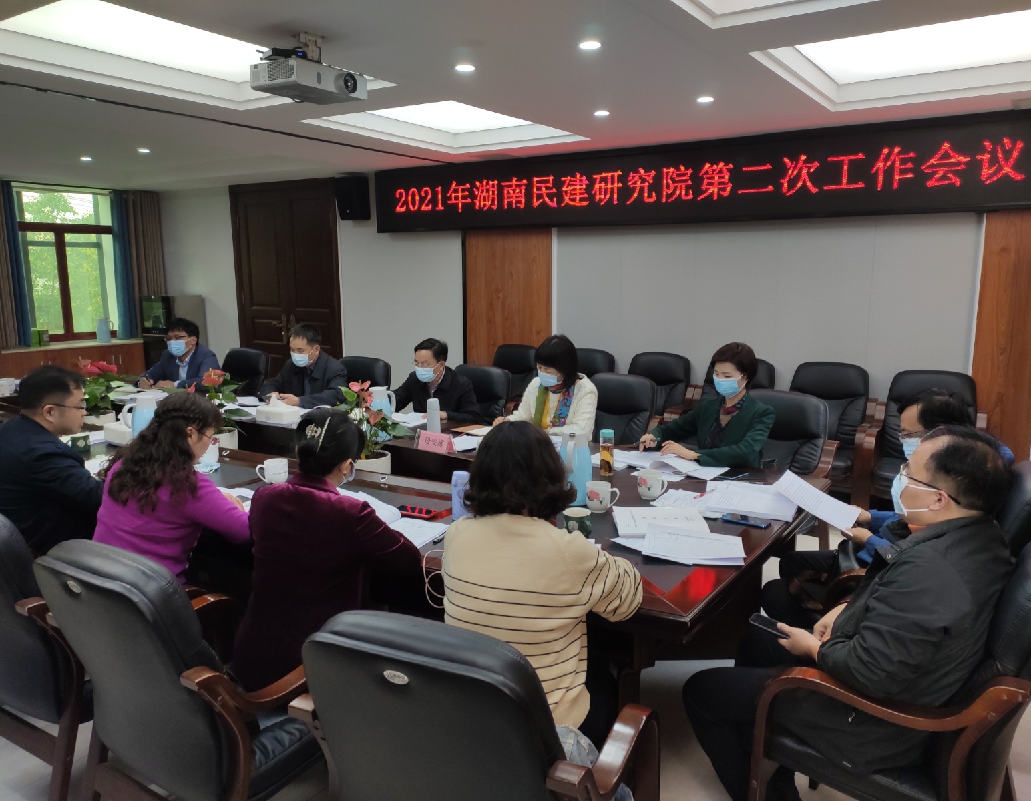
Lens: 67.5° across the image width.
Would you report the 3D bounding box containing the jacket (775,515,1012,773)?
[{"bbox_3d":[0.984,0.557,1.955,0.475,0.604,0.535,7,12,34],"label":"jacket"}]

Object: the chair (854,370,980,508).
[{"bbox_3d":[2.432,0.337,4.615,0.600,0.985,0.620,7,12,34],"label":"chair"}]

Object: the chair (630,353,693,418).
[{"bbox_3d":[0.946,0.161,5.634,0.600,0.985,0.620,7,12,34],"label":"chair"}]

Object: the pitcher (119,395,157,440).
[{"bbox_3d":[-1.688,0.120,3.475,0.190,0.265,0.130,-5,11,-26],"label":"pitcher"}]

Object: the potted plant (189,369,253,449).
[{"bbox_3d":[-1.513,0.077,3.923,0.340,0.460,0.340,7,12,34],"label":"potted plant"}]

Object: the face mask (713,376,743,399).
[{"bbox_3d":[0.998,-0.065,3.626,0.080,0.110,0.140,-24,22,-34],"label":"face mask"}]

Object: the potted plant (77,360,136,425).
[{"bbox_3d":[-2.373,0.005,4.487,0.350,0.470,0.340,7,12,34],"label":"potted plant"}]

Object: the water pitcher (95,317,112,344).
[{"bbox_3d":[-4.307,-0.732,8.112,0.190,0.265,0.140,-5,11,-28],"label":"water pitcher"}]

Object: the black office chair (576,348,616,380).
[{"bbox_3d":[0.419,0.089,6.023,0.614,0.970,0.634,7,12,34],"label":"black office chair"}]

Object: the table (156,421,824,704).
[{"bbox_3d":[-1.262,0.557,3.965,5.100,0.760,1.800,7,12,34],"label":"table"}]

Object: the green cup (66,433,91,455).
[{"bbox_3d":[-2.031,0.195,3.582,0.115,0.080,0.090,-5,11,-30],"label":"green cup"}]

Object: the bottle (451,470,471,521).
[{"bbox_3d":[-0.182,0.322,2.591,0.065,0.158,0.065,0,10,0],"label":"bottle"}]

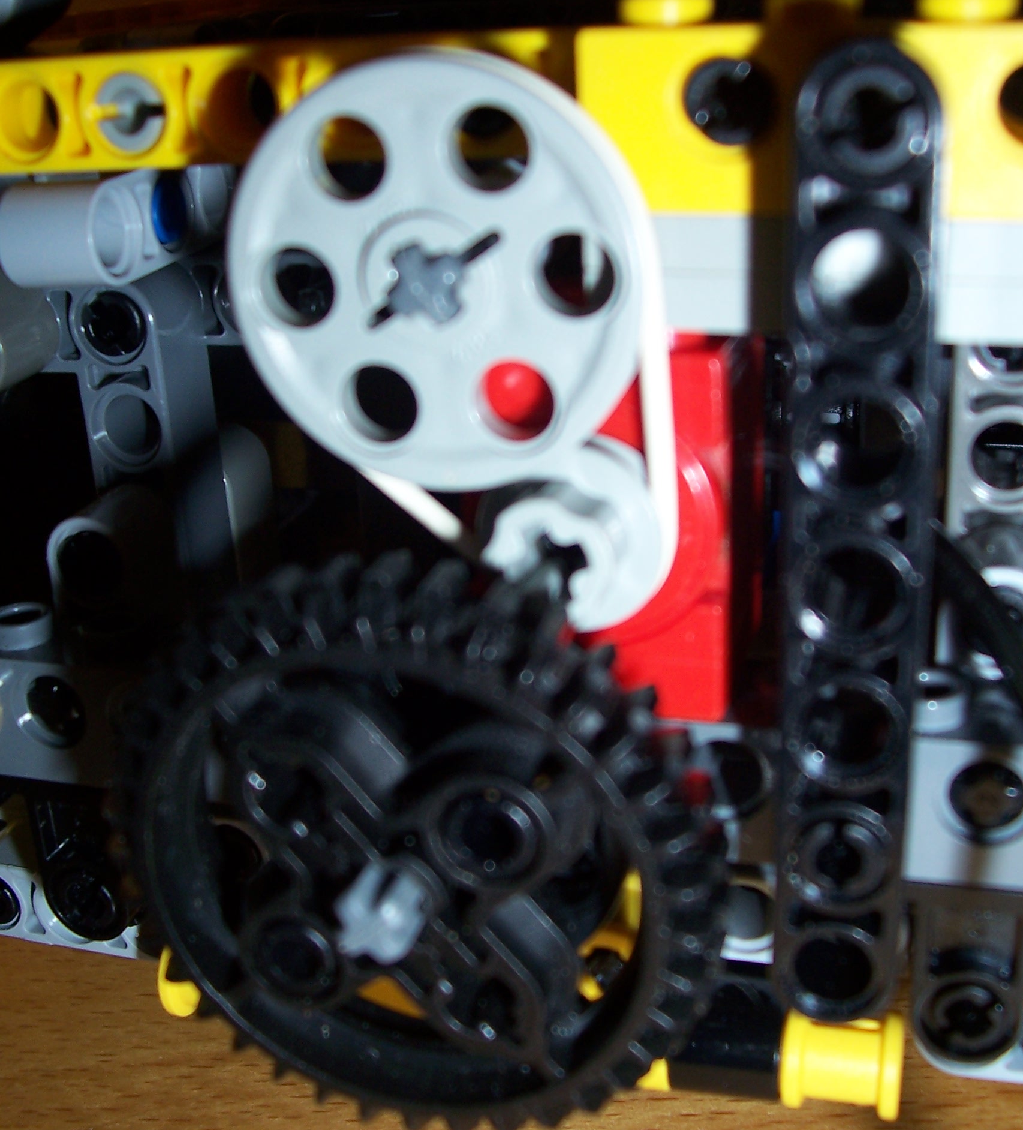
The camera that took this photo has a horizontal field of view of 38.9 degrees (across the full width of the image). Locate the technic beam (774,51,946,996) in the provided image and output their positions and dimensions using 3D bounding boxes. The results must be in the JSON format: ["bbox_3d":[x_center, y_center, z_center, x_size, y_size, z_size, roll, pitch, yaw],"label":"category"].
[{"bbox_3d":[0.019,0.000,0.080,0.007,0.055,0.008,3,20,16],"label":"technic beam"}]

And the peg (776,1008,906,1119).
[{"bbox_3d":[0.023,0.035,0.100,0.008,0.007,0.007,5,21,15],"label":"peg"}]

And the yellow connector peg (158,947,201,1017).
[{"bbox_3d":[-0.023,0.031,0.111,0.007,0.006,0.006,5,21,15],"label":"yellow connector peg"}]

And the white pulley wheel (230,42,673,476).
[{"bbox_3d":[-0.004,-0.016,0.082,0.024,0.024,0.004,5,21,15],"label":"white pulley wheel"}]

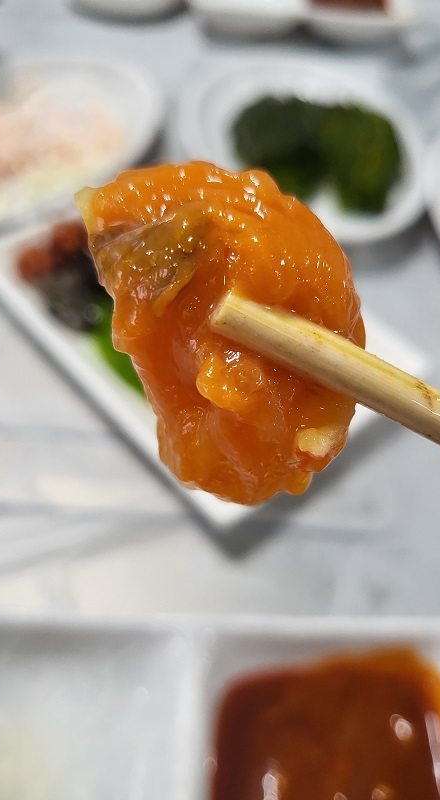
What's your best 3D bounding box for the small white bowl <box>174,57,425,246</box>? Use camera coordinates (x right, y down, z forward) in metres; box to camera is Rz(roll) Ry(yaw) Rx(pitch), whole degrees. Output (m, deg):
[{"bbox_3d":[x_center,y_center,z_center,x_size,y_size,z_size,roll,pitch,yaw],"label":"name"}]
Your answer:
[{"bbox_3d":[0.042,-0.137,0.338,0.135,0.023,0.183,-2,53,-4],"label":"small white bowl"}]

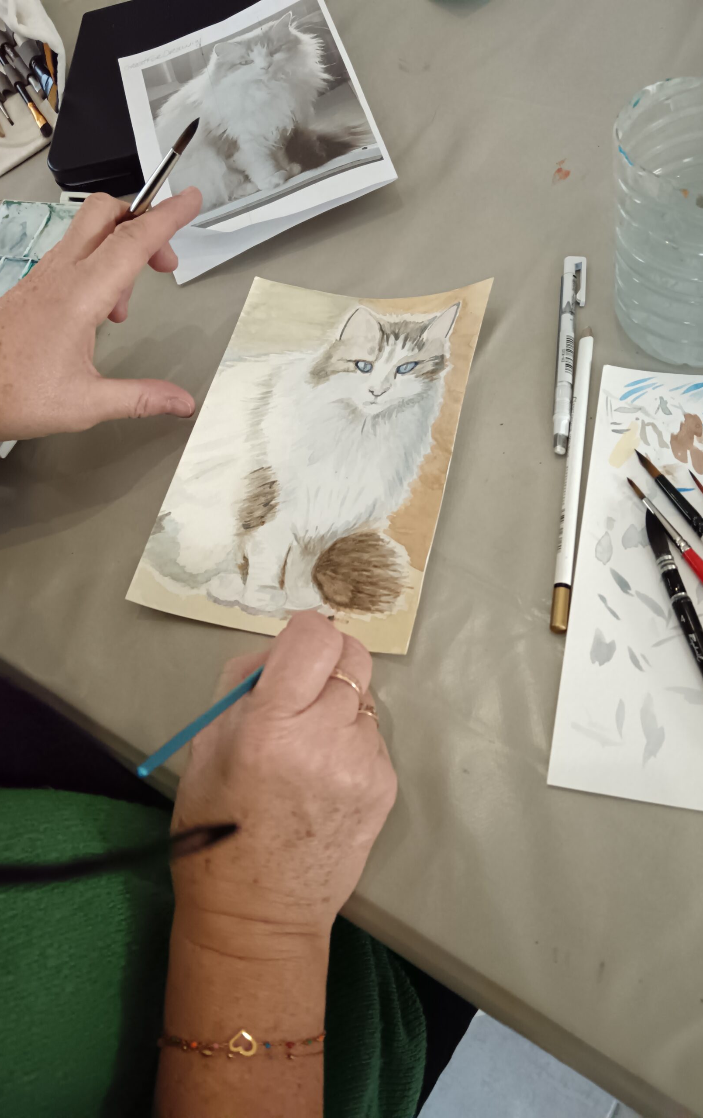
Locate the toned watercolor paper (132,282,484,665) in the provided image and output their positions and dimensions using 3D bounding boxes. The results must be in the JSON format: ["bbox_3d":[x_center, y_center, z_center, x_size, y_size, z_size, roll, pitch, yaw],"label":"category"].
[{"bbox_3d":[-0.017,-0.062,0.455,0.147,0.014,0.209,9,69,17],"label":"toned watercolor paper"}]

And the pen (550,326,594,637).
[{"bbox_3d":[0.107,-0.043,0.418,0.008,0.008,0.166,5,67,16],"label":"pen"}]

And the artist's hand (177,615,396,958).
[{"bbox_3d":[-0.025,0.084,0.357,0.086,0.064,0.142,1,59,14],"label":"artist's hand"}]

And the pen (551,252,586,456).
[{"bbox_3d":[0.112,-0.107,0.445,0.013,0.009,0.123,2,67,15],"label":"pen"}]

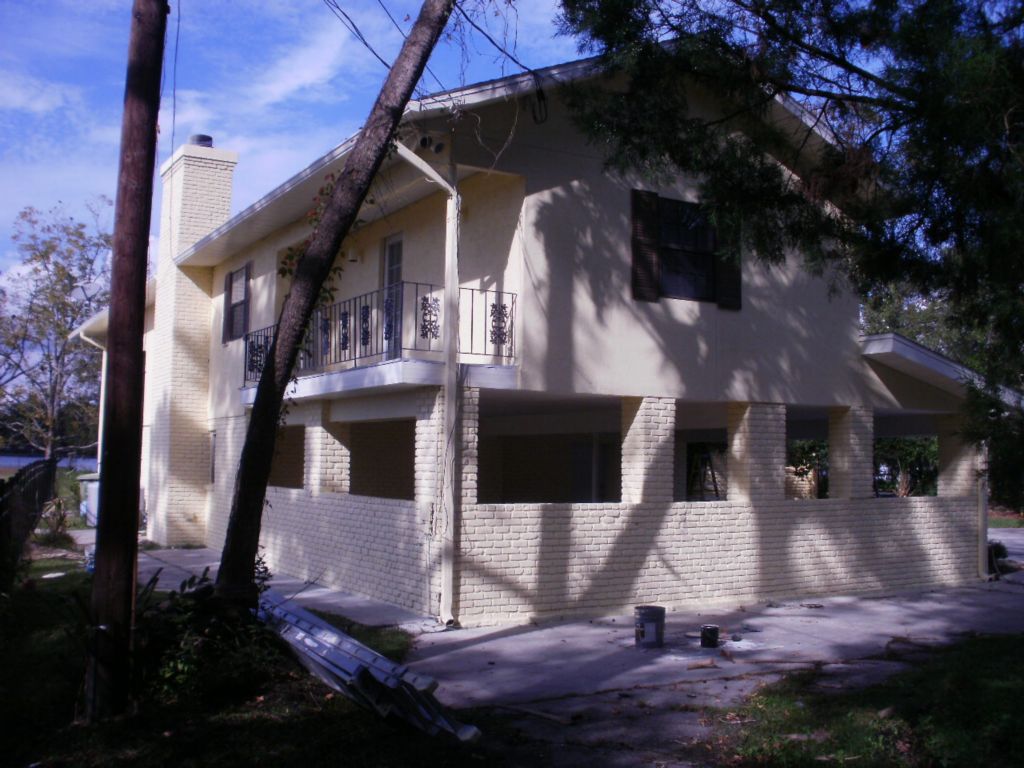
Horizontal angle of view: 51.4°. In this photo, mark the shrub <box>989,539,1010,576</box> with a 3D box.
[{"bbox_3d":[8.144,2.874,17.864,0.460,0.490,0.460,3,-5,-30],"label":"shrub"}]

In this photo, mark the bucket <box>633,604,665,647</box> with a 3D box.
[{"bbox_3d":[1.325,2.327,10.201,0.291,0.360,0.291,1,-4,0],"label":"bucket"}]

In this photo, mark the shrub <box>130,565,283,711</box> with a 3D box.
[{"bbox_3d":[-2.323,1.824,8.150,1.030,0.950,0.950,2,-4,-16],"label":"shrub"}]

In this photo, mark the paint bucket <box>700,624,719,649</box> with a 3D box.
[{"bbox_3d":[1.902,2.421,10.211,0.168,0.194,0.168,1,-4,0],"label":"paint bucket"}]

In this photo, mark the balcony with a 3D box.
[{"bbox_3d":[-1.976,-0.425,13.730,1.369,0.858,5.806,3,-5,-30],"label":"balcony"}]

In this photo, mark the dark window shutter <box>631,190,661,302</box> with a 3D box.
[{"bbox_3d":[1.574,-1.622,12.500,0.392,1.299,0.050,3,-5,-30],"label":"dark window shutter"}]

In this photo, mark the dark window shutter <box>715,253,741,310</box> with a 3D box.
[{"bbox_3d":[2.693,-1.557,13.103,0.376,1.300,0.044,3,-5,-30],"label":"dark window shutter"}]

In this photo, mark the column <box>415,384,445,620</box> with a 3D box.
[{"bbox_3d":[-0.708,1.271,11.385,0.440,2.455,0.581,3,-5,-30],"label":"column"}]

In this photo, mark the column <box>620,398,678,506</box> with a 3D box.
[{"bbox_3d":[1.607,0.774,12.587,0.481,1.222,0.396,3,-5,-30],"label":"column"}]

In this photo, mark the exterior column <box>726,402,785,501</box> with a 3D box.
[{"bbox_3d":[3.082,0.847,13.429,0.594,1.211,0.396,3,-5,-30],"label":"exterior column"}]

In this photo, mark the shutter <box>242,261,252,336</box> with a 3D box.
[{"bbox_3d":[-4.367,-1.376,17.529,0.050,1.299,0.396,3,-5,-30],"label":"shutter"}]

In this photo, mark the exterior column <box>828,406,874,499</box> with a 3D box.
[{"bbox_3d":[4.556,0.926,14.338,0.435,1.209,0.405,3,-5,-30],"label":"exterior column"}]

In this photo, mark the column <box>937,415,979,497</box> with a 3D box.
[{"bbox_3d":[6.428,1.030,15.338,0.440,1.172,0.396,3,-5,-30],"label":"column"}]

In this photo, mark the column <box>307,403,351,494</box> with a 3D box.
[{"bbox_3d":[-2.541,0.867,14.661,0.407,1.207,0.651,3,-5,-30],"label":"column"}]

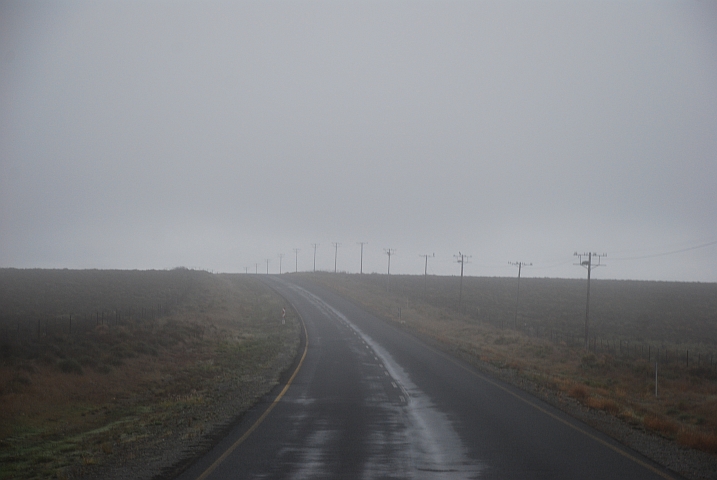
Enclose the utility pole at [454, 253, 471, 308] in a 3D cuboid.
[{"bbox_3d":[13.062,5.395,302.000,2.320,7.260,0.300,2,-1,-2],"label":"utility pole"}]

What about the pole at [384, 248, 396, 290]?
[{"bbox_3d":[5.700,5.608,440.000,2.300,7.910,0.300,2,-1,-3],"label":"pole"}]

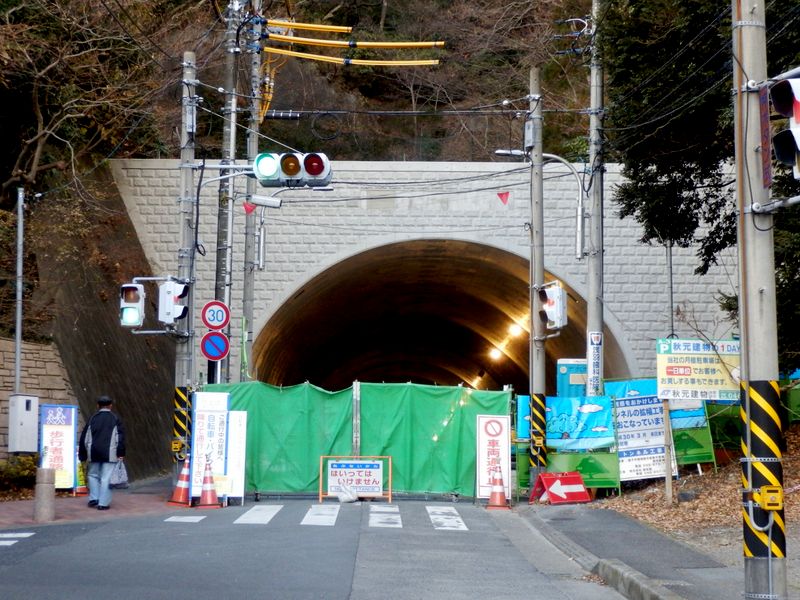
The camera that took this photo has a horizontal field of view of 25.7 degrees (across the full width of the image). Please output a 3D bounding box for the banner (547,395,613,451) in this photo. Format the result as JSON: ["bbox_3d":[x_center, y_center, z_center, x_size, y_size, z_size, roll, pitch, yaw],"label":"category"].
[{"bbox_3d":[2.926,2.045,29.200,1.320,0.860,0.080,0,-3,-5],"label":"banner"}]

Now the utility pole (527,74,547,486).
[{"bbox_3d":[2.474,-0.423,31.600,0.280,7.556,0.280,0,-4,0],"label":"utility pole"}]

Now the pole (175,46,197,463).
[{"bbox_3d":[-3.429,-0.468,28.211,0.270,7.120,0.270,0,-3,0],"label":"pole"}]

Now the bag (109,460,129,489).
[{"bbox_3d":[-4.176,2.593,26.100,0.290,0.420,0.180,0,-3,0],"label":"bag"}]

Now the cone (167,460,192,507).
[{"bbox_3d":[-3.269,2.716,26.100,0.380,0.706,0.380,0,-4,0],"label":"cone"}]

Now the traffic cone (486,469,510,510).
[{"bbox_3d":[1.492,2.821,26.600,0.380,0.719,0.380,0,-4,0],"label":"traffic cone"}]

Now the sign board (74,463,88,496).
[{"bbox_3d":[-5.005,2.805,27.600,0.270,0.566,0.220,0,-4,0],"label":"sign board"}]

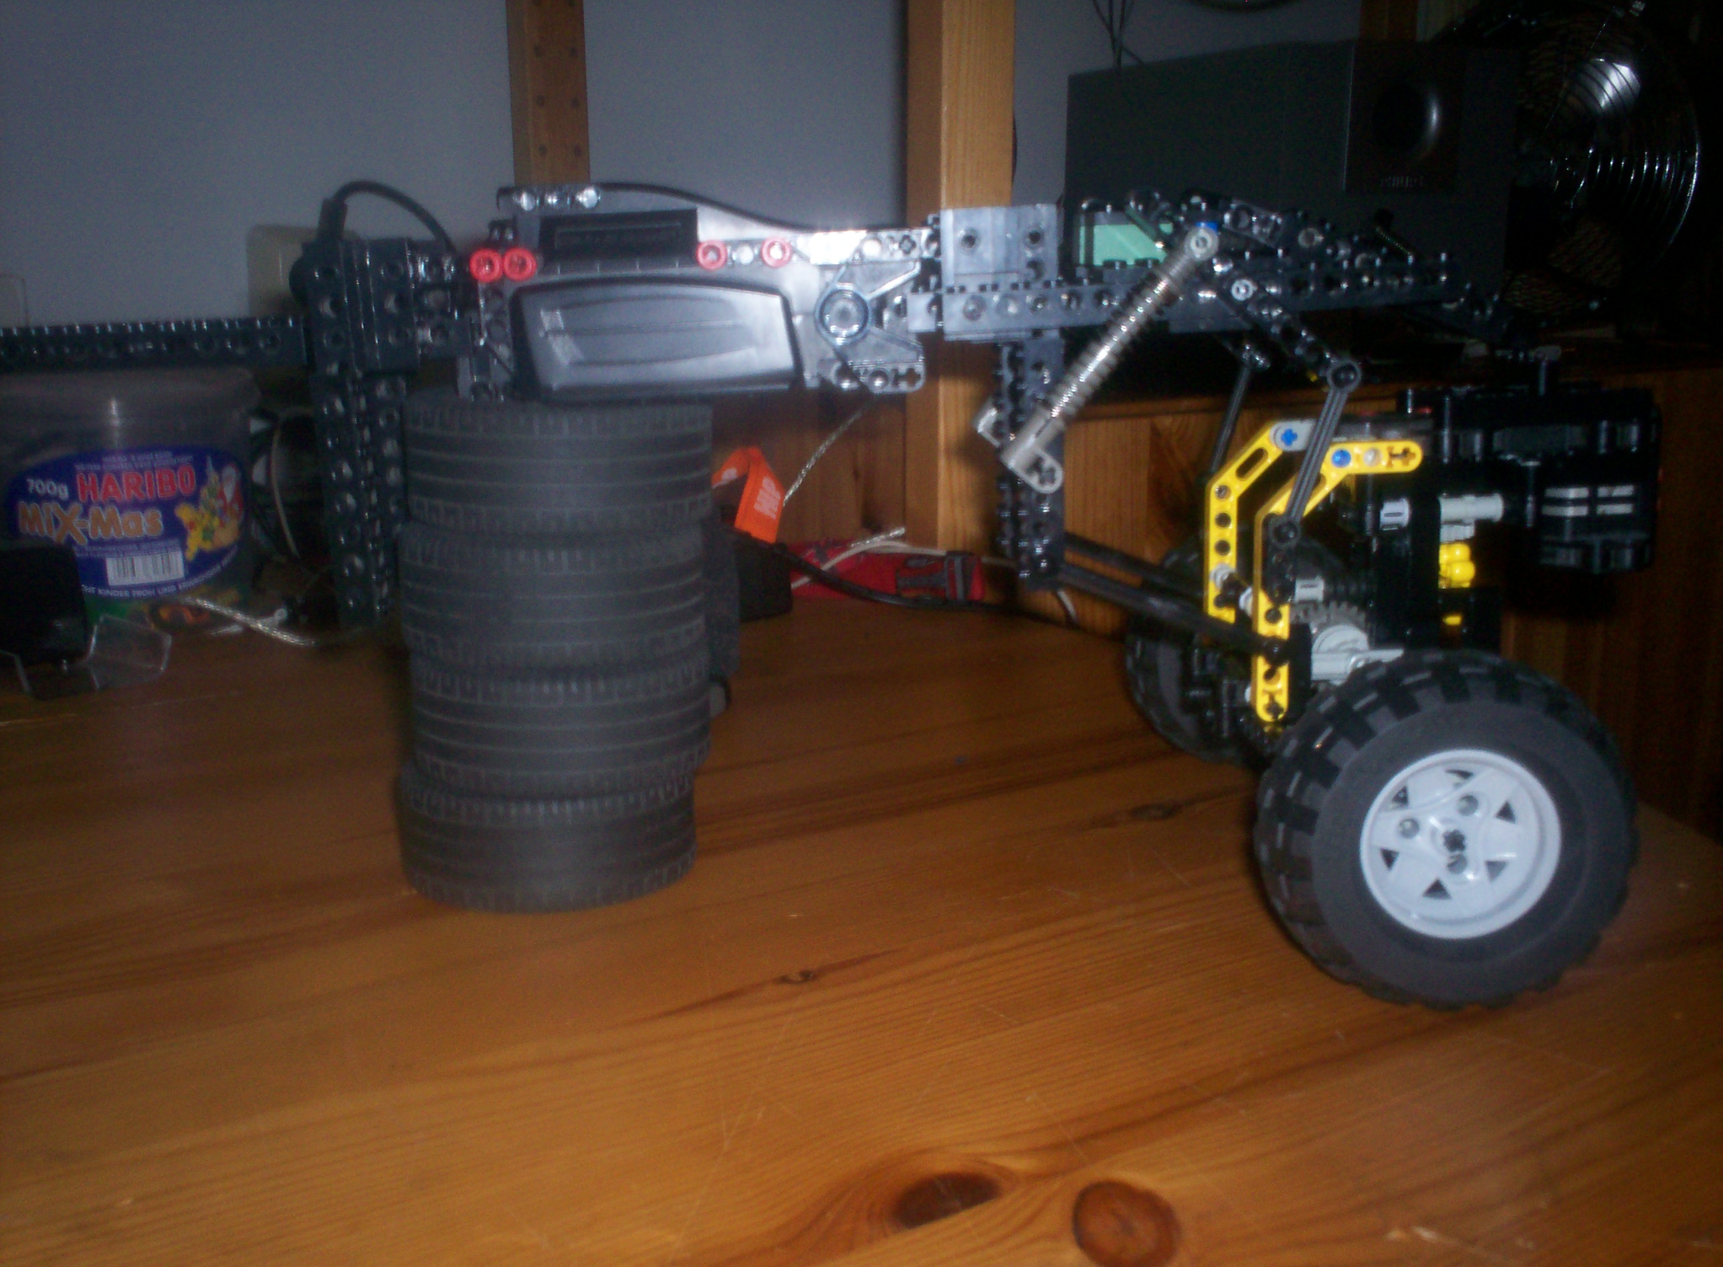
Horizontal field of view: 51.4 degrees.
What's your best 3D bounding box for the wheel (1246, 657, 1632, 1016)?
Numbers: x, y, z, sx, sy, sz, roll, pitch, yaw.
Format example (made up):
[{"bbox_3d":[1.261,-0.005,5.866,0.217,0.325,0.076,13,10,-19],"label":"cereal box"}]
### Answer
[{"bbox_3d":[0.133,0.044,0.410,0.082,0.082,0.039,0,12,-1],"label":"wheel"}]

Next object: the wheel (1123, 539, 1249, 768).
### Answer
[{"bbox_3d":[0.130,0.005,0.598,0.082,0.082,0.039,0,12,-1],"label":"wheel"}]

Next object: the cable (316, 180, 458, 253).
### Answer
[{"bbox_3d":[-0.124,-0.109,0.467,0.036,0.019,0.014,0,12,-1],"label":"cable"}]

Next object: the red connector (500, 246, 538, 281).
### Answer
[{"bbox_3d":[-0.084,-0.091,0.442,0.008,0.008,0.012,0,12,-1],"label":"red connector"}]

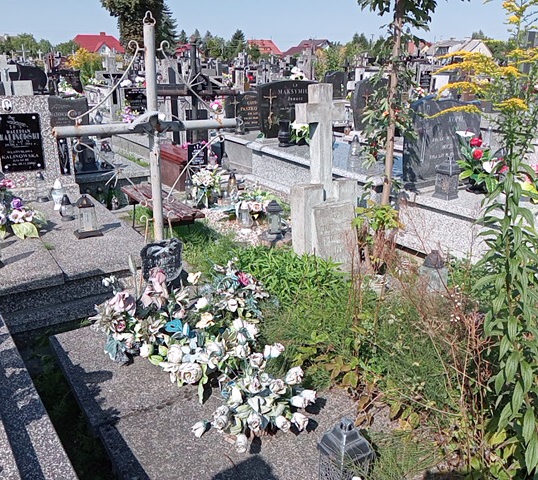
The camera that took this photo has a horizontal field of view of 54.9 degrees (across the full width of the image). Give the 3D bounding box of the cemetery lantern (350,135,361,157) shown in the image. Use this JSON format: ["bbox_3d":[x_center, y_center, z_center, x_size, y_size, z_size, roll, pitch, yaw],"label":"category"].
[{"bbox_3d":[0.966,-1.058,5.769,0.120,0.235,0.120,1,19,0],"label":"cemetery lantern"}]

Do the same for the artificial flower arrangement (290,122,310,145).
[{"bbox_3d":[0.413,-1.352,6.483,0.280,0.290,0.270,-12,23,-33],"label":"artificial flower arrangement"}]

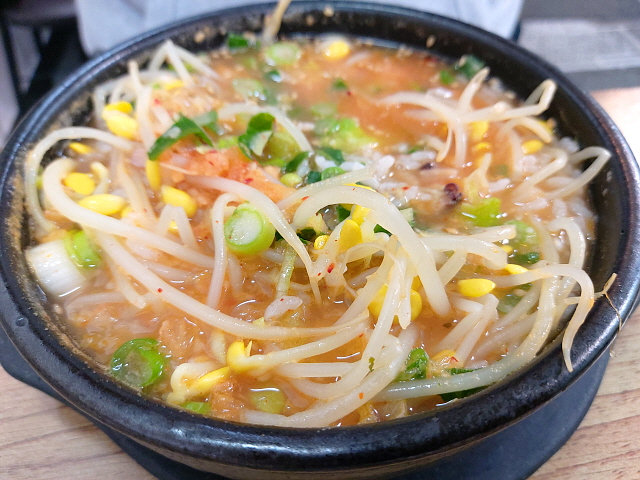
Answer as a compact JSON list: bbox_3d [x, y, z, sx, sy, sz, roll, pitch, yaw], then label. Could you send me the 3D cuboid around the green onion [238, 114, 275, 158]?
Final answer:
[{"bbox_3d":[-0.020,-0.033,0.145,0.011,0.011,0.009,-8,51,-6],"label":"green onion"}]

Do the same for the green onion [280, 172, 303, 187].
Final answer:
[{"bbox_3d":[-0.008,-0.018,0.136,0.006,0.004,0.006,0,50,0],"label":"green onion"}]

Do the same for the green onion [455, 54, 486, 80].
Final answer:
[{"bbox_3d":[0.058,-0.067,0.179,0.011,0.004,0.010,0,50,0],"label":"green onion"}]

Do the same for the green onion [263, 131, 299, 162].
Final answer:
[{"bbox_3d":[-0.013,-0.030,0.148,0.013,0.005,0.011,0,50,0],"label":"green onion"}]

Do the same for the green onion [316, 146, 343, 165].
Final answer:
[{"bbox_3d":[0.003,-0.026,0.145,0.009,0.003,0.007,0,50,0],"label":"green onion"}]

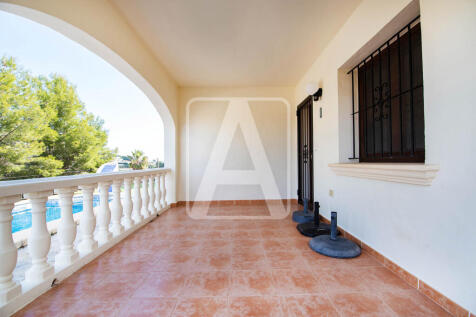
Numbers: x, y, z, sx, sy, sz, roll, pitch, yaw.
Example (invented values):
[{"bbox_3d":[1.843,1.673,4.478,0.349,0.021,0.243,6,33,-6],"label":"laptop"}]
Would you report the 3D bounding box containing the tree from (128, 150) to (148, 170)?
[{"bbox_3d":[-9.000,0.450,18.000,1.900,2.400,1.900,0,-1,0],"label":"tree"}]

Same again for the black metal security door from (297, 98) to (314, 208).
[{"bbox_3d":[1.275,-0.083,3.780,0.090,2.080,0.870,0,-1,0],"label":"black metal security door"}]

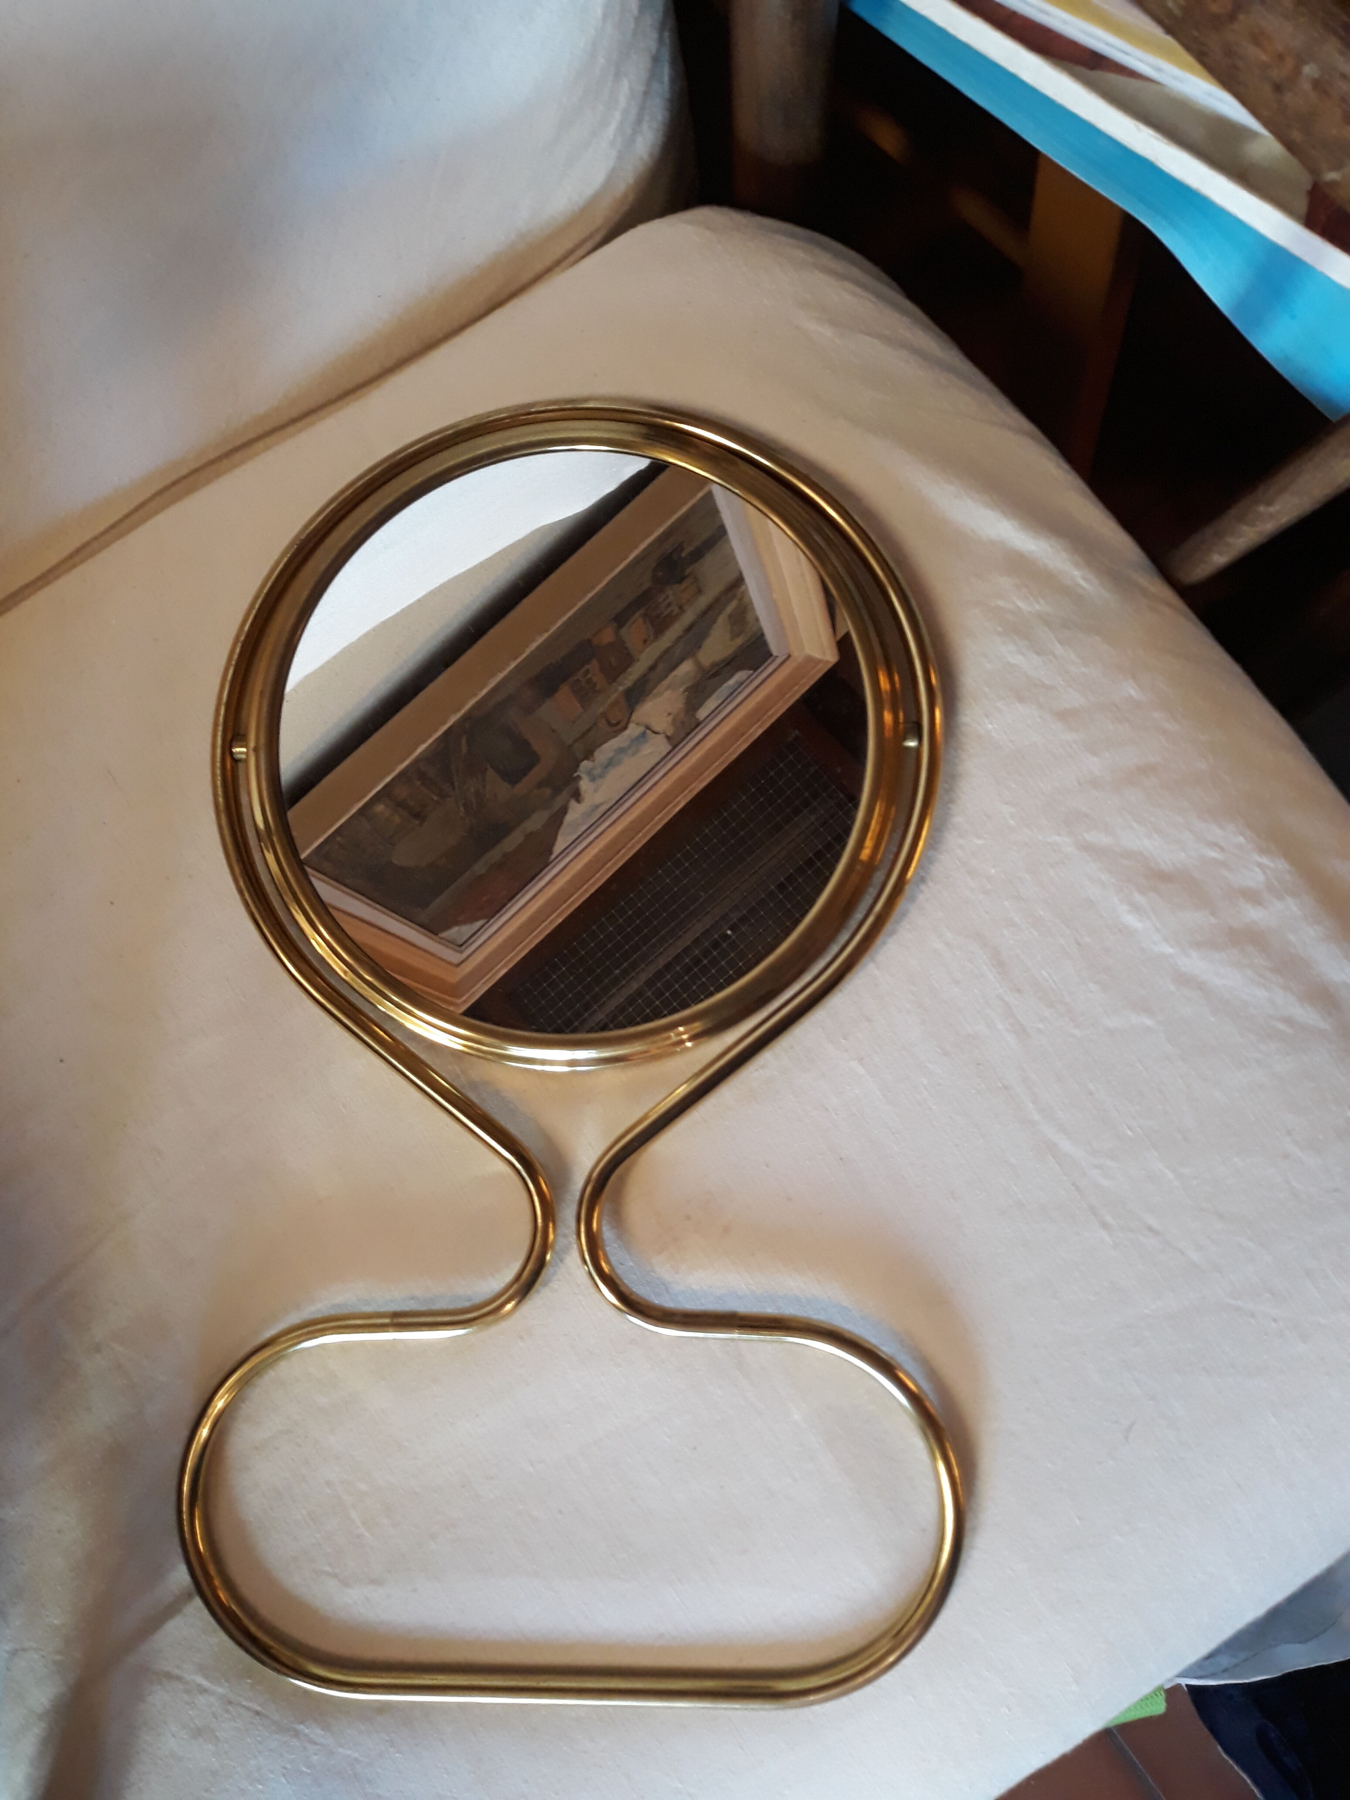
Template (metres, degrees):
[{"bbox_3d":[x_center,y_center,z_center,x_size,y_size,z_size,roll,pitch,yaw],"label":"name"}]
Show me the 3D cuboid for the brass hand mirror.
[{"bbox_3d":[-0.034,0.030,0.455,0.247,0.026,0.423,-1,79,3],"label":"brass hand mirror"}]

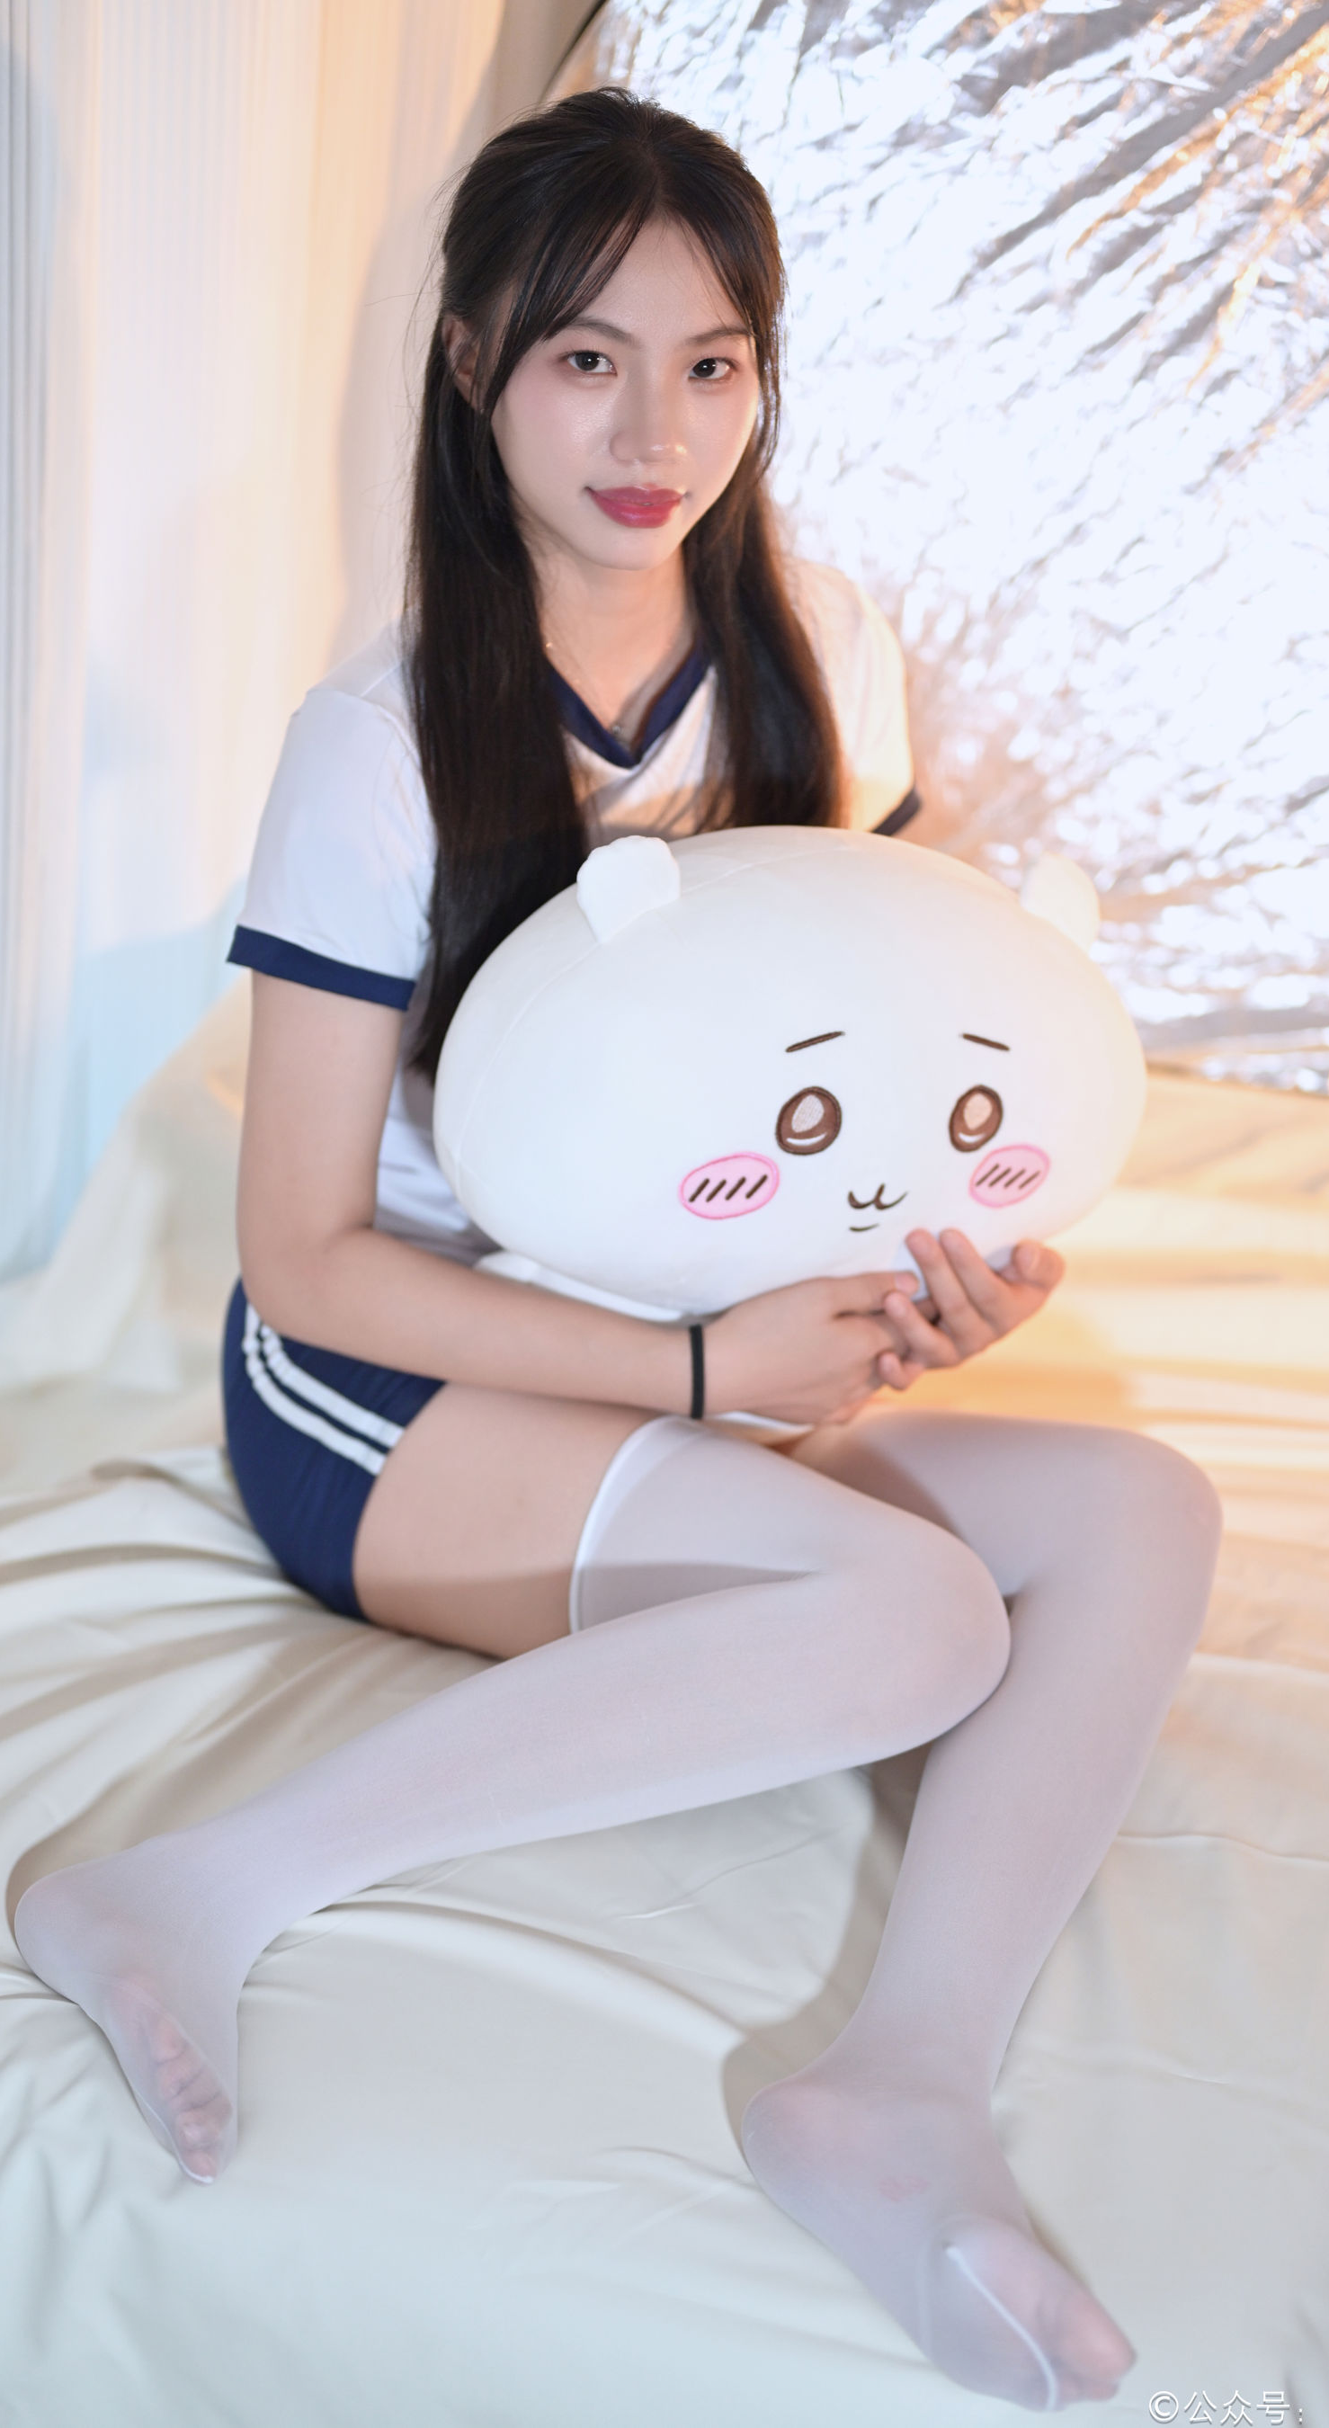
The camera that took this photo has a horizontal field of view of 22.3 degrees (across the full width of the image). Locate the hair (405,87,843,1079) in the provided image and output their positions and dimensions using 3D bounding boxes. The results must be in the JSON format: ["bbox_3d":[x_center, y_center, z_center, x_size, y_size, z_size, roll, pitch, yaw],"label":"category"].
[{"bbox_3d":[-0.022,-0.329,1.750,0.235,0.520,0.250,-4,20,-21],"label":"hair"}]

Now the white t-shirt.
[{"bbox_3d":[-0.046,-0.153,1.800,0.400,0.440,0.250,-9,23,-32],"label":"white t-shirt"}]

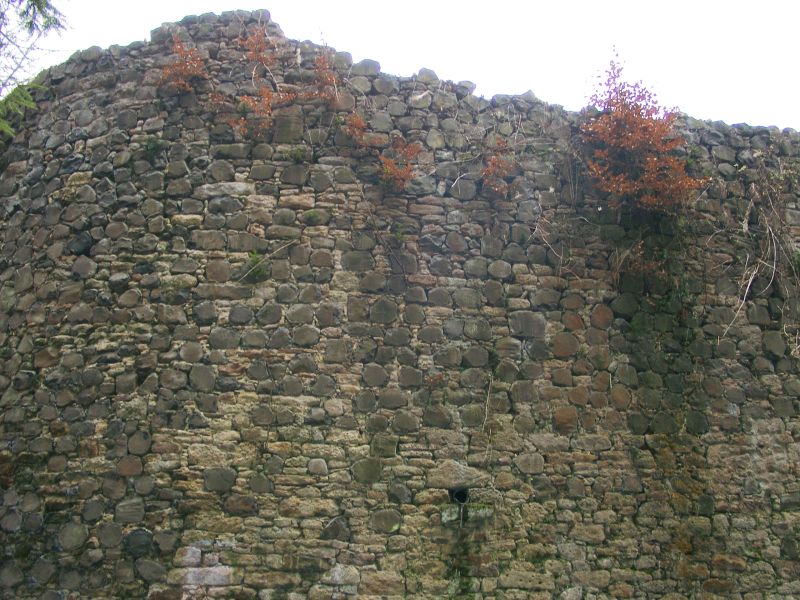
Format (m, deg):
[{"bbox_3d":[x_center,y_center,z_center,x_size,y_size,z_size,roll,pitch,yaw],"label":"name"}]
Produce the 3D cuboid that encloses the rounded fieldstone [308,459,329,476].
[{"bbox_3d":[-0.759,1.559,7.314,0.181,0.162,0.136,-1,-16,4],"label":"rounded fieldstone"}]

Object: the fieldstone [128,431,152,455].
[{"bbox_3d":[-2.519,1.383,7.628,0.238,0.225,0.180,-3,-16,12],"label":"fieldstone"}]

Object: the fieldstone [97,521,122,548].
[{"bbox_3d":[-3.052,2.463,8.255,0.284,0.240,0.223,-3,-12,13],"label":"fieldstone"}]

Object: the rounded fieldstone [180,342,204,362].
[{"bbox_3d":[-2.052,0.519,7.771,0.240,0.195,0.169,-3,-16,10],"label":"rounded fieldstone"}]

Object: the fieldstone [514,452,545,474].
[{"bbox_3d":[1.363,1.721,8.273,0.310,0.219,0.225,2,-12,-9],"label":"fieldstone"}]

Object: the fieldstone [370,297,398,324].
[{"bbox_3d":[-0.148,0.100,7.518,0.266,0.266,0.213,0,-14,0],"label":"fieldstone"}]

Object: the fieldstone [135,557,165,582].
[{"bbox_3d":[-2.284,2.476,7.193,0.291,0.218,0.204,-4,-14,15],"label":"fieldstone"}]

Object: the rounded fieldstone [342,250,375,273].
[{"bbox_3d":[-0.415,-0.385,7.859,0.308,0.223,0.210,-1,-16,2],"label":"rounded fieldstone"}]

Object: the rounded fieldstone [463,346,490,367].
[{"bbox_3d":[0.808,0.605,8.408,0.269,0.202,0.200,1,-12,-7],"label":"rounded fieldstone"}]

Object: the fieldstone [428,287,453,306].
[{"bbox_3d":[0.389,-0.034,7.542,0.229,0.191,0.168,0,-14,0],"label":"fieldstone"}]

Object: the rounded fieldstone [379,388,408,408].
[{"bbox_3d":[-0.068,1.035,8.257,0.302,0.198,0.212,0,-12,-2],"label":"rounded fieldstone"}]

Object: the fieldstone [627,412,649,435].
[{"bbox_3d":[2.306,1.199,7.630,0.214,0.207,0.165,2,-16,-9],"label":"fieldstone"}]

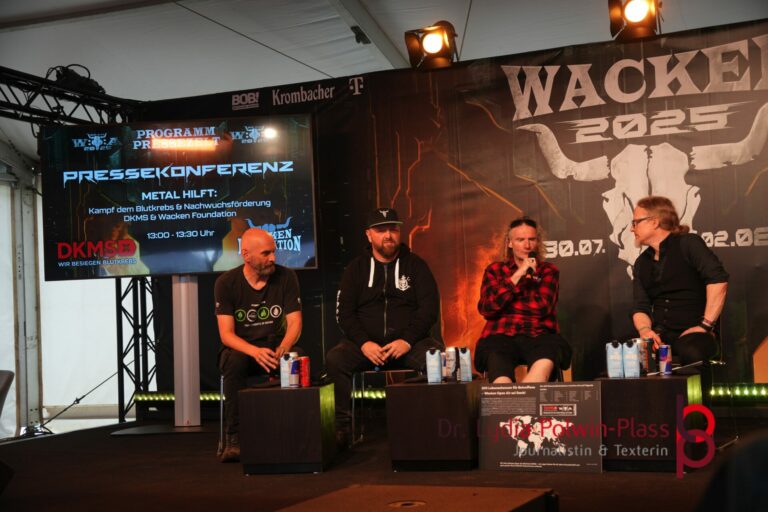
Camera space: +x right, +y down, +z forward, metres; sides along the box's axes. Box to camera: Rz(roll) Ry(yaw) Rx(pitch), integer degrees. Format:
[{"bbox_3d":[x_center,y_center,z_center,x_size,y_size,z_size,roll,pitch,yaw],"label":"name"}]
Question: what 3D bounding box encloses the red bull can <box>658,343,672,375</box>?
[{"bbox_3d":[1.257,0.464,4.850,0.053,0.135,0.053,-3,-4,6],"label":"red bull can"}]

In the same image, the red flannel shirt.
[{"bbox_3d":[0.757,0.243,6.080,0.460,0.450,0.350,-3,-4,3],"label":"red flannel shirt"}]

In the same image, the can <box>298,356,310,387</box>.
[{"bbox_3d":[-0.369,0.546,5.130,0.055,0.142,0.055,-3,-4,0],"label":"can"}]

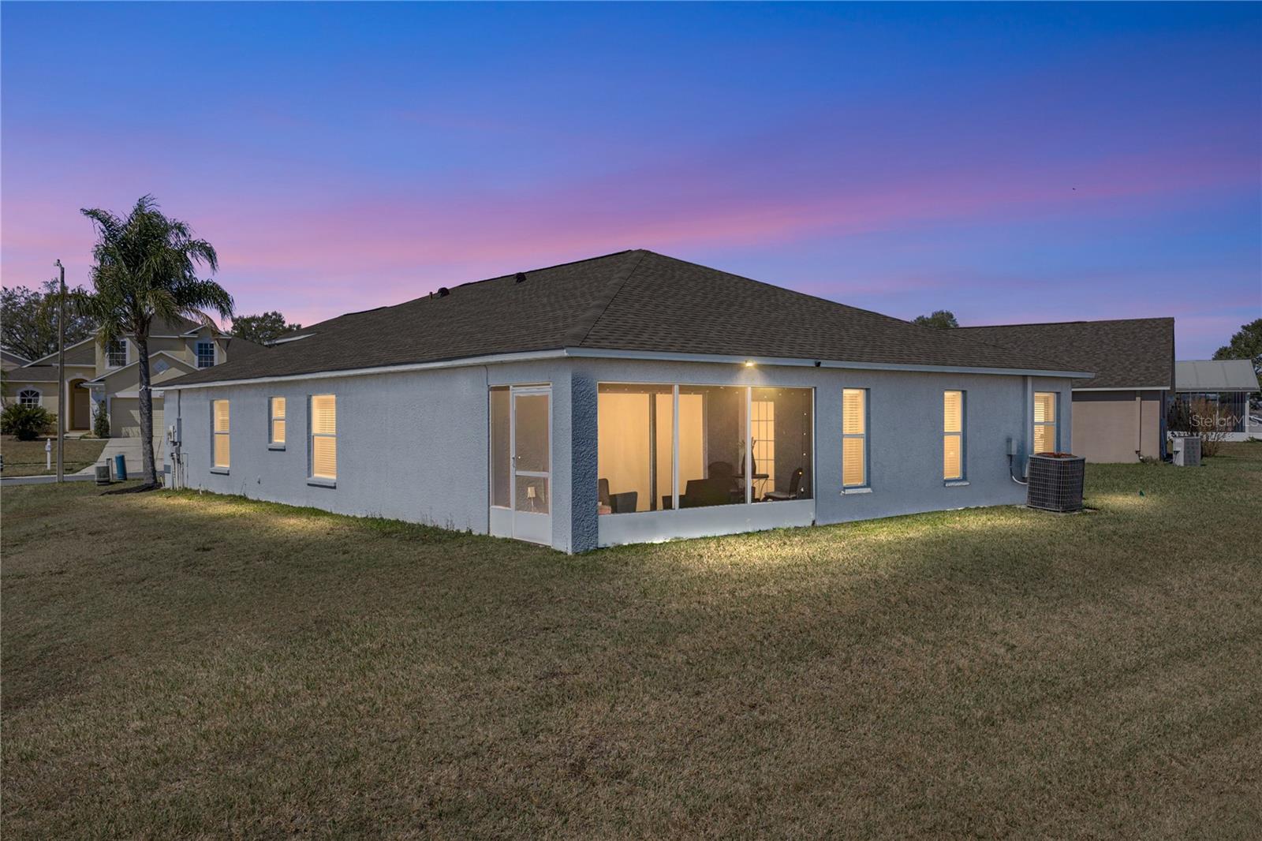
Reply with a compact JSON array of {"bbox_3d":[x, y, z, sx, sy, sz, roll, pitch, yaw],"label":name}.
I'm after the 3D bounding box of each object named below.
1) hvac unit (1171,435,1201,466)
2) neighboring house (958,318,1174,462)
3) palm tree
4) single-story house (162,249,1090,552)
[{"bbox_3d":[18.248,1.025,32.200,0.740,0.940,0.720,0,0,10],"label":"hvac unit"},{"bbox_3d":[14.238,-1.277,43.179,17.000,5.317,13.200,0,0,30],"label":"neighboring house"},{"bbox_3d":[-14.089,-2.344,29.000,4.650,8.550,4.650,0,0,0],"label":"palm tree"},{"bbox_3d":[-2.513,-0.998,24.363,12.980,5.350,21.780,0,0,-39],"label":"single-story house"}]

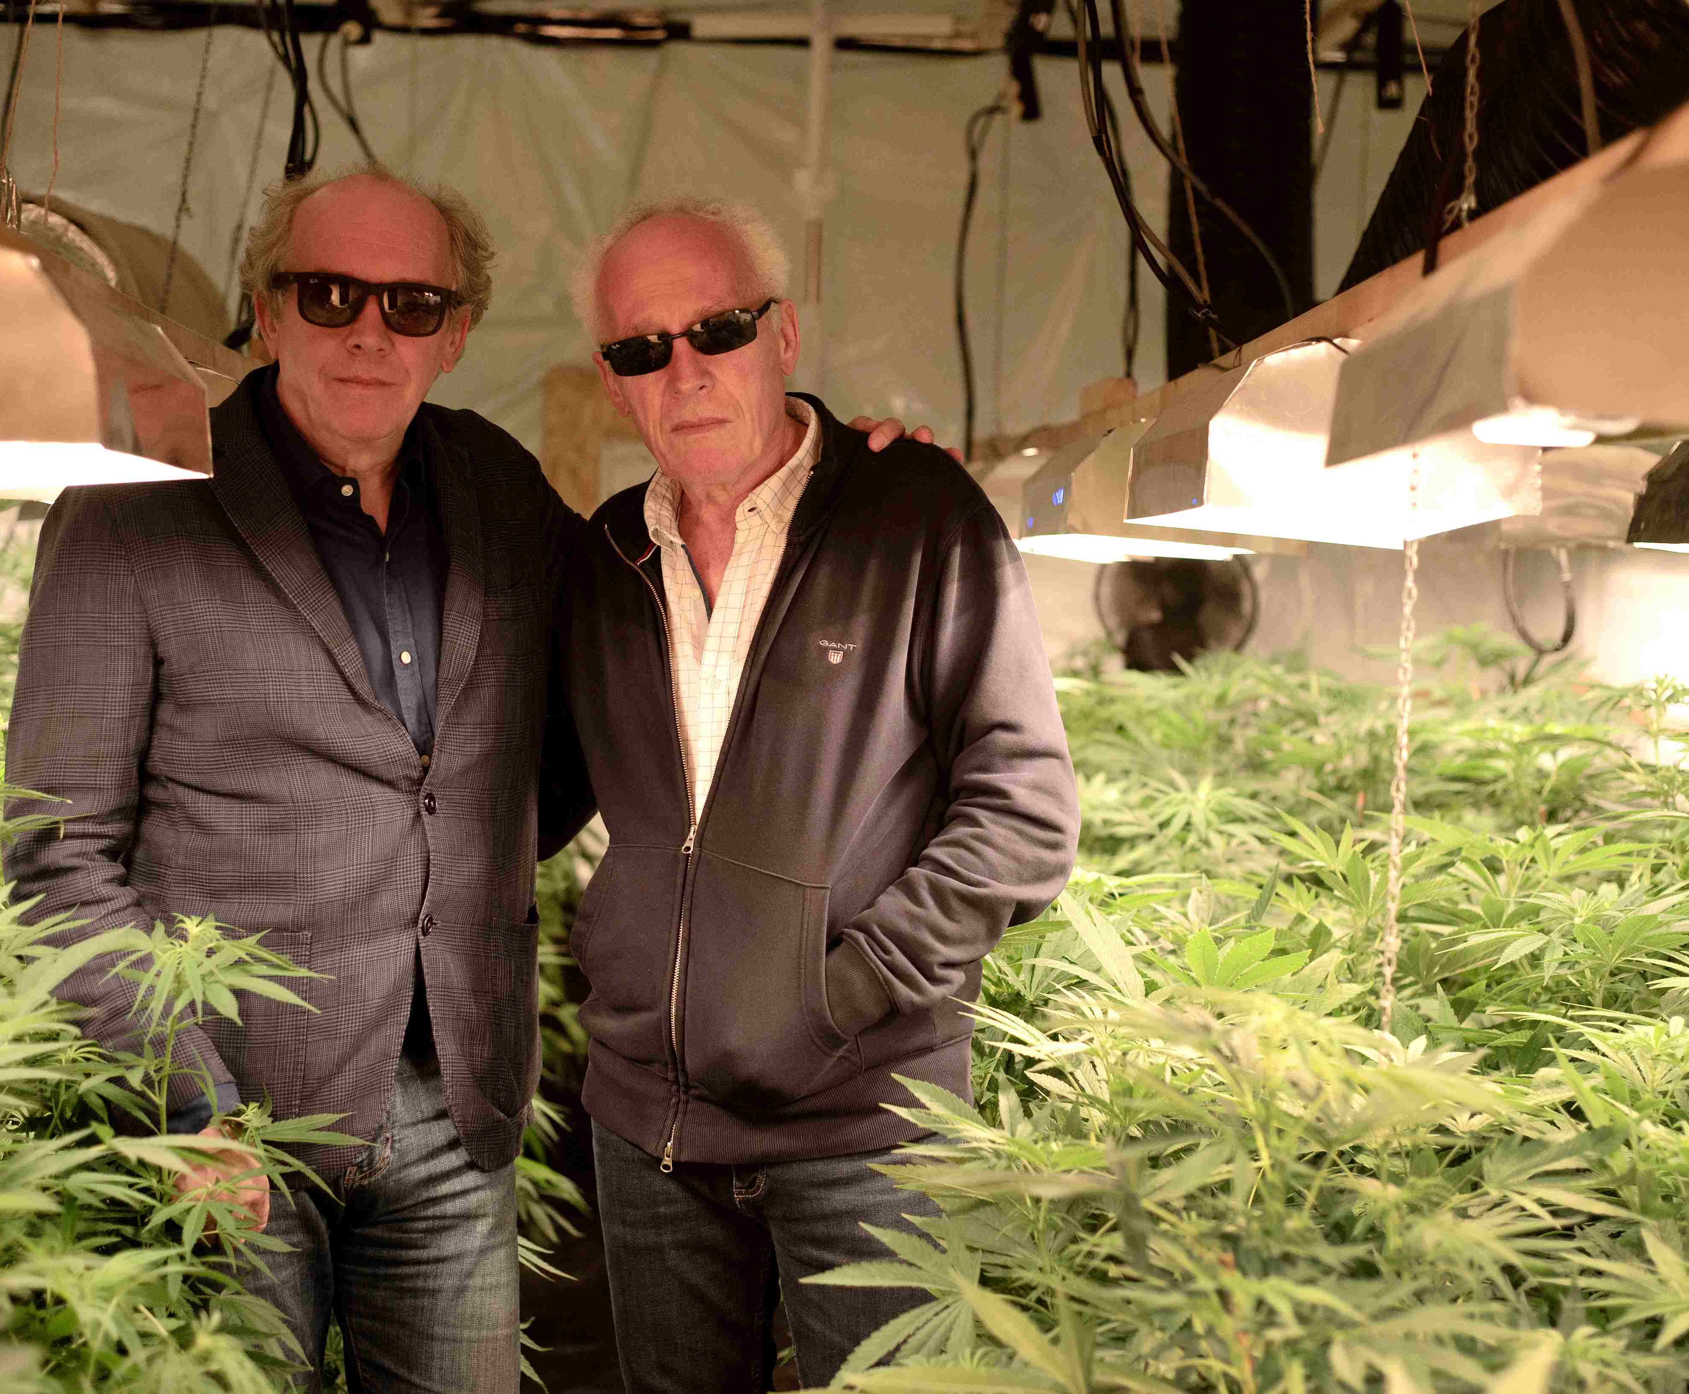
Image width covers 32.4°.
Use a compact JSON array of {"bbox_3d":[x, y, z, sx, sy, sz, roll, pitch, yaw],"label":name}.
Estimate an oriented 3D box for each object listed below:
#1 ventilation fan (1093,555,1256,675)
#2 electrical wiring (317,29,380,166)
[{"bbox_3d":[0.722,-0.211,6.300,0.360,0.380,0.220,1,2,-2],"label":"ventilation fan"},{"bbox_3d":[-1.018,-1.220,6.000,0.140,0.320,0.080,1,2,-2],"label":"electrical wiring"}]

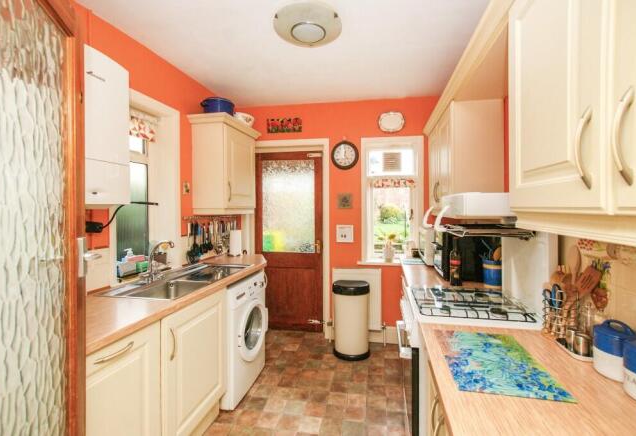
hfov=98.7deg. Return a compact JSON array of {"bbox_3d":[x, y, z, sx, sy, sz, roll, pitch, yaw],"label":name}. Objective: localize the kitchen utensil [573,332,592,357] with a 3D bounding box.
[{"bbox_3d":[0.836,0.397,0.861,0.044,0.058,0.044,0,2,13],"label":"kitchen utensil"}]

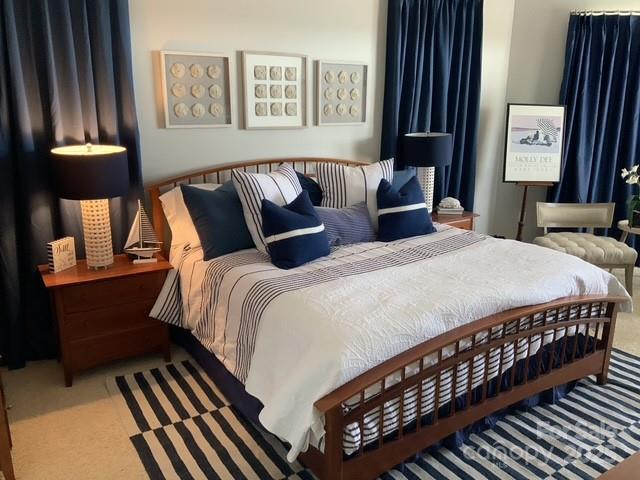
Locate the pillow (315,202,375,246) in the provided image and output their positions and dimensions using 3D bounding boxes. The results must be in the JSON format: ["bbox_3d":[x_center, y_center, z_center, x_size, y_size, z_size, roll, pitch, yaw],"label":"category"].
[{"bbox_3d":[0.100,-0.123,3.850,0.540,0.320,0.140,-7,-11,-25],"label":"pillow"}]

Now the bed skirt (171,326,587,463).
[{"bbox_3d":[0.284,0.612,3.610,1.940,0.370,2.100,-9,16,-31],"label":"bed skirt"}]

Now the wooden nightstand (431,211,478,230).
[{"bbox_3d":[1.042,0.115,4.957,0.720,0.661,0.432,-9,17,-32],"label":"wooden nightstand"}]

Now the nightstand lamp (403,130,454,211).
[{"bbox_3d":[0.981,-0.614,4.923,0.432,0.790,0.432,-1,14,0],"label":"nightstand lamp"}]

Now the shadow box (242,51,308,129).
[{"bbox_3d":[-0.337,-1.145,4.152,0.547,0.552,0.040,-9,17,-32],"label":"shadow box"}]

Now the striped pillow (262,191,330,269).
[{"bbox_3d":[-0.149,-0.083,3.438,0.430,0.440,0.170,-10,-7,-34],"label":"striped pillow"}]

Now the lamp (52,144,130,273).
[{"bbox_3d":[-1.432,-0.217,3.415,0.432,0.790,0.432,-9,16,-31],"label":"lamp"}]

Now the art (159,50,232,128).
[{"bbox_3d":[-0.869,-1.056,3.819,0.496,0.501,0.040,-9,17,-32],"label":"art"}]

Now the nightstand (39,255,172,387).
[{"bbox_3d":[-1.349,0.487,3.452,0.720,0.661,0.432,-9,17,-32],"label":"nightstand"}]

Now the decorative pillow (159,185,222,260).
[{"bbox_3d":[-0.754,-0.176,3.774,0.660,0.480,0.190,-9,-4,-31],"label":"decorative pillow"}]

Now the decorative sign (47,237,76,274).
[{"bbox_3d":[-1.589,0.091,3.303,0.040,0.177,0.179,5,15,16],"label":"decorative sign"}]

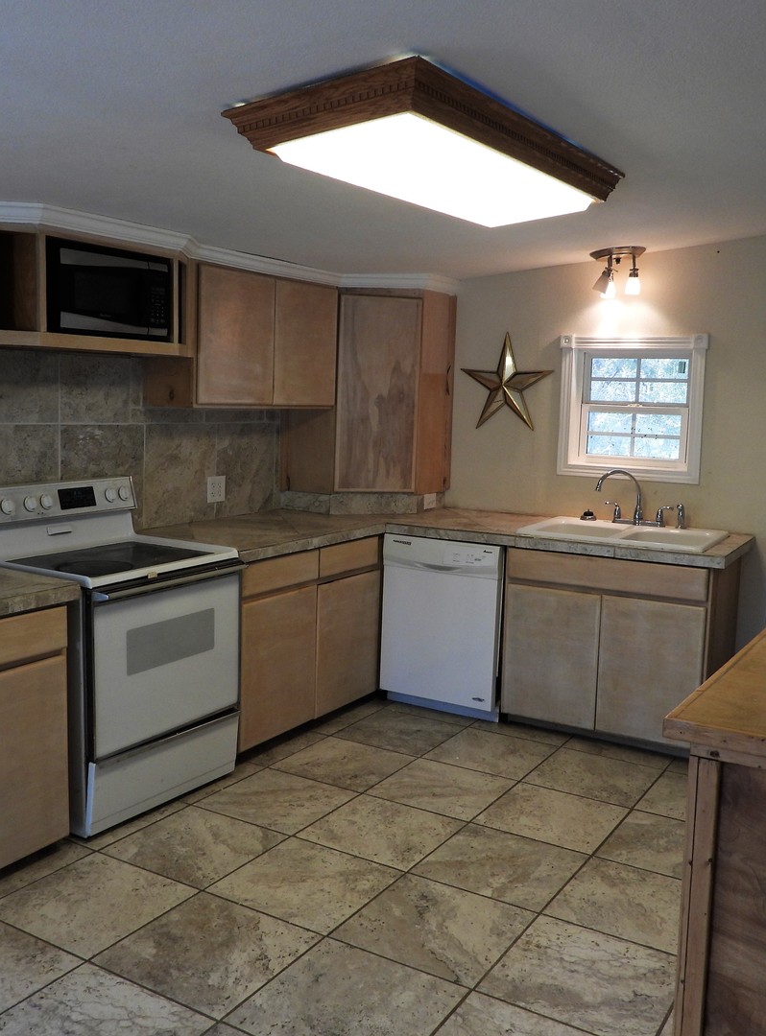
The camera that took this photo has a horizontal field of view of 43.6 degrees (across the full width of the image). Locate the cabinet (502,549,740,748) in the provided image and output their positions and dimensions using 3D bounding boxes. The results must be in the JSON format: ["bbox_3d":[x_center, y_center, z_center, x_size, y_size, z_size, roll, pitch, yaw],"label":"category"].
[{"bbox_3d":[1.115,0.553,4.543,0.950,0.817,0.600,6,8,31],"label":"cabinet"}]

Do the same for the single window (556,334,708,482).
[{"bbox_3d":[1.263,-0.564,4.911,0.757,0.735,0.100,6,8,31],"label":"single window"}]

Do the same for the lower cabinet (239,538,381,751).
[{"bbox_3d":[-0.547,0.517,4.537,0.620,0.815,1.095,6,8,31],"label":"lower cabinet"}]

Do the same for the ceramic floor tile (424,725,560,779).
[{"bbox_3d":[0.474,1.030,4.184,0.453,0.010,0.450,6,8,31],"label":"ceramic floor tile"}]

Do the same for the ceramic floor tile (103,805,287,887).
[{"bbox_3d":[-0.641,1.126,3.290,0.457,0.010,0.457,6,8,31],"label":"ceramic floor tile"}]

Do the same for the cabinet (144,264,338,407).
[{"bbox_3d":[-0.650,-0.847,4.630,0.310,0.617,1.080,6,8,31],"label":"cabinet"}]

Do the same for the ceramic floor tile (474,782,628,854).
[{"bbox_3d":[0.631,1.110,3.562,0.454,0.010,0.454,5,8,31],"label":"ceramic floor tile"}]

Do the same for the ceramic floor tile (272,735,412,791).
[{"bbox_3d":[-0.154,1.036,4.035,0.454,0.010,0.454,5,8,31],"label":"ceramic floor tile"}]

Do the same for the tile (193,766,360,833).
[{"bbox_3d":[-0.400,1.084,3.673,0.457,0.010,0.457,6,8,31],"label":"tile"}]

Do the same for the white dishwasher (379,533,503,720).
[{"bbox_3d":[0.428,0.505,4.878,0.610,0.861,0.610,6,8,31],"label":"white dishwasher"}]

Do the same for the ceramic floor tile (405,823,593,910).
[{"bbox_3d":[0.394,1.149,3.174,0.454,0.010,0.454,5,8,31],"label":"ceramic floor tile"}]

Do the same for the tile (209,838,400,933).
[{"bbox_3d":[-0.237,1.151,3.023,0.454,0.010,0.454,5,8,31],"label":"tile"}]

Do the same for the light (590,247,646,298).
[{"bbox_3d":[1.125,-1.180,4.646,0.250,0.220,0.240,6,8,31],"label":"light"}]

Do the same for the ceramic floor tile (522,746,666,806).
[{"bbox_3d":[0.869,1.067,3.947,0.453,0.010,0.450,6,8,31],"label":"ceramic floor tile"}]

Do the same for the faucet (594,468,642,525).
[{"bbox_3d":[1.139,-0.097,4.638,0.225,0.265,0.052,0,7,-13],"label":"faucet"}]

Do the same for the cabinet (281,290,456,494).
[{"bbox_3d":[-0.087,-0.696,5.300,0.880,1.059,0.670,0,7,-13],"label":"cabinet"}]

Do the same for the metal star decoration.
[{"bbox_3d":[0.667,-0.742,5.196,0.550,0.530,0.070,6,8,31],"label":"metal star decoration"}]

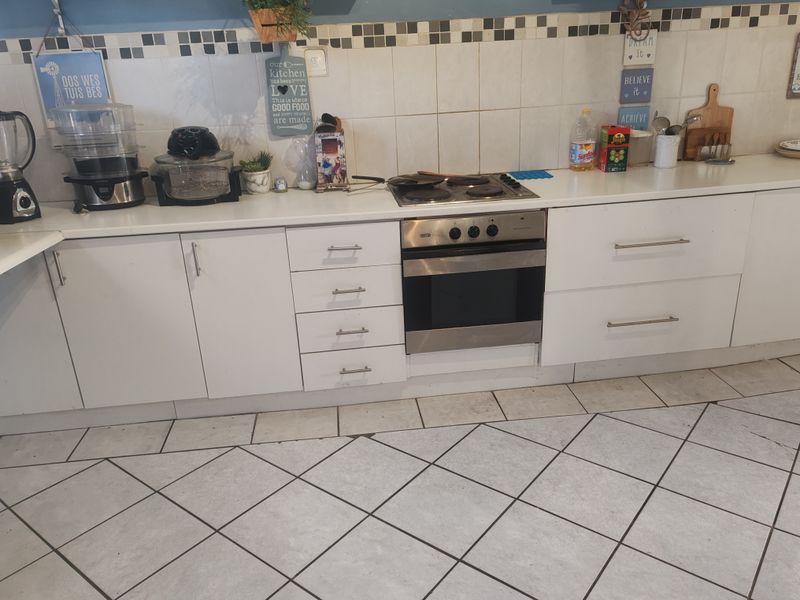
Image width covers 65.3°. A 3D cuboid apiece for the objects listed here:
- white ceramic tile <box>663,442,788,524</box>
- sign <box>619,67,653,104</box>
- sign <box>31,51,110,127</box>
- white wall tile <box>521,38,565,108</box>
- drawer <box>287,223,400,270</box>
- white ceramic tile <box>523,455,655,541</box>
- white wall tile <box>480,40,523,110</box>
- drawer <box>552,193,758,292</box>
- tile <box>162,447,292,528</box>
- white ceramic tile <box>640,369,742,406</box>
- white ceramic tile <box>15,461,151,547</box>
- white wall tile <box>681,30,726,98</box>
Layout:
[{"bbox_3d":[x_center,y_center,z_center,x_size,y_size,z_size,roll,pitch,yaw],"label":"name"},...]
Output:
[{"bbox_3d":[1.152,0.640,2.214,0.350,0.012,0.350,13,25,37],"label":"white ceramic tile"},{"bbox_3d":[1.140,-1.027,3.003,0.153,0.154,0.012,-5,20,-5],"label":"sign"},{"bbox_3d":[-1.436,-0.929,2.753,0.300,0.306,0.017,-4,20,-5],"label":"sign"},{"bbox_3d":[0.669,-1.068,2.946,0.199,0.296,0.010,-5,20,-5],"label":"white wall tile"},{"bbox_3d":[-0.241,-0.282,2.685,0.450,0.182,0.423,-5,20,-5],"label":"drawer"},{"bbox_3d":[0.655,0.676,2.176,0.353,0.010,0.353,13,25,37],"label":"white ceramic tile"},{"bbox_3d":[0.475,-1.054,2.942,0.201,0.301,0.010,-4,20,-5],"label":"white wall tile"},{"bbox_3d":[1.035,-0.311,2.843,0.900,0.364,0.460,-4,20,-5],"label":"drawer"},{"bbox_3d":[-0.626,0.679,2.281,0.350,0.010,0.350,12,25,36],"label":"tile"},{"bbox_3d":[1.303,0.396,2.805,0.350,0.010,0.263,-5,20,-5],"label":"white ceramic tile"},{"bbox_3d":[-1.142,0.727,2.258,0.353,0.010,0.353,13,25,37],"label":"white ceramic tile"},{"bbox_3d":[1.475,-1.144,3.022,0.202,0.300,0.010,-4,20,-5],"label":"white wall tile"}]

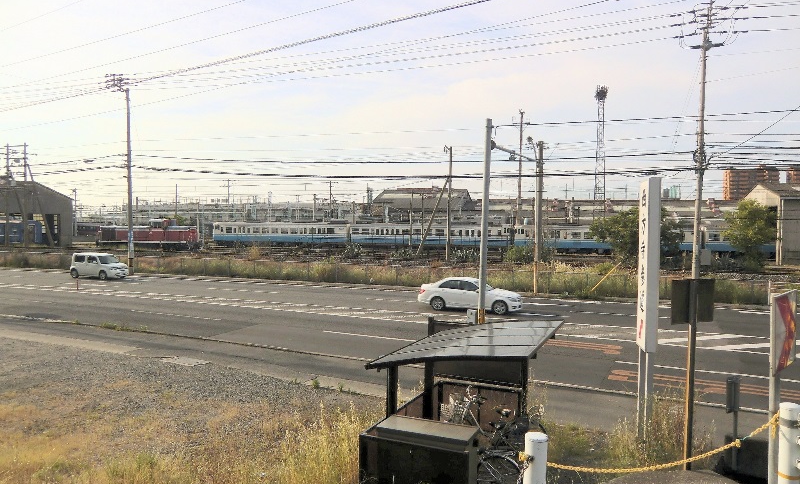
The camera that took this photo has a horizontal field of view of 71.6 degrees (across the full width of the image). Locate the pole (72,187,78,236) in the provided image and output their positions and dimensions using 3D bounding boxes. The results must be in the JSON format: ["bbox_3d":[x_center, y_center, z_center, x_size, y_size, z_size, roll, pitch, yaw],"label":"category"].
[{"bbox_3d":[-64.287,-5.571,109.893,0.900,10.030,0.600,1,2,21],"label":"pole"}]

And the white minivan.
[{"bbox_3d":[-20.222,1.608,37.319,3.890,1.650,1.695,1,2,21],"label":"white minivan"}]

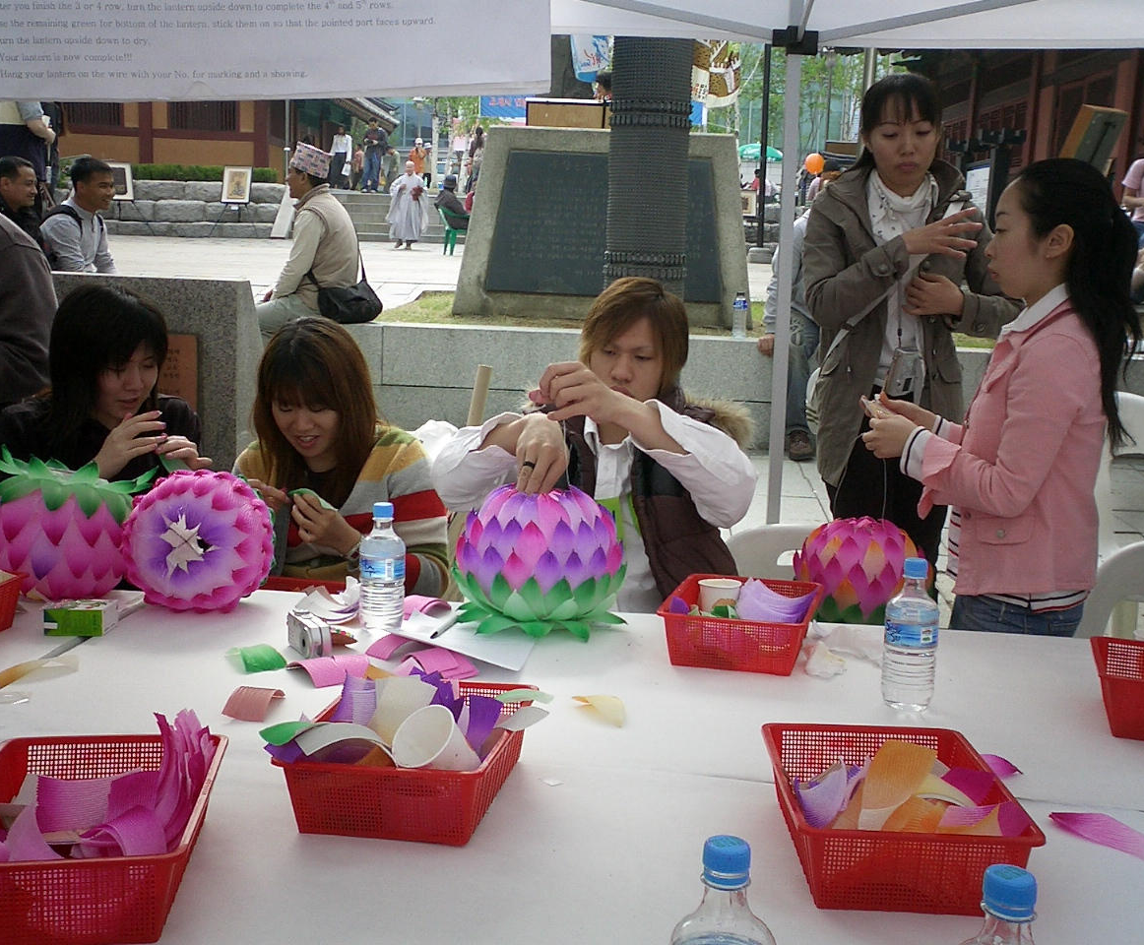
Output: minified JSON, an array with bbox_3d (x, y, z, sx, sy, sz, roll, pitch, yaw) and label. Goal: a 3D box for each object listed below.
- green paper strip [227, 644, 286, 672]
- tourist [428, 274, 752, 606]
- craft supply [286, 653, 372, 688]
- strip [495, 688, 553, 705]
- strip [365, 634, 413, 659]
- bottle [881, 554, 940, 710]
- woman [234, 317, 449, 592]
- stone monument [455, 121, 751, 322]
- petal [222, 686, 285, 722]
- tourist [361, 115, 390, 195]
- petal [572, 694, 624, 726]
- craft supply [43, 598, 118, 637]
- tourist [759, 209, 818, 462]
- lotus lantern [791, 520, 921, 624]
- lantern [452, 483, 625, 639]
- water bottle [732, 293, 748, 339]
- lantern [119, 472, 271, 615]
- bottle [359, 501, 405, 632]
[{"bbox_3d":[-0.432,0.250,1.841,0.062,0.024,0.088,-3,9,-30],"label":"green paper strip"},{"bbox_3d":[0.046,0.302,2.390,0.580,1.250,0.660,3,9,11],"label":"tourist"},{"bbox_3d":[-0.347,0.282,1.925,0.100,0.025,0.100,-2,8,-25],"label":"craft supply"},{"bbox_3d":[-0.056,0.259,1.555,0.078,0.020,0.045,2,7,5],"label":"strip"},{"bbox_3d":[-0.265,0.262,2.045,0.050,0.025,0.090,7,9,39],"label":"strip"},{"bbox_3d":[0.436,0.205,1.731,0.069,0.195,0.069,1,8,0],"label":"bottle"},{"bbox_3d":[-0.435,0.300,2.580,0.460,1.170,0.720,2,9,3],"label":"woman"},{"bbox_3d":[0.170,-1.300,7.100,1.520,1.020,0.550,2,9,0],"label":"stone monument"},{"bbox_3d":[-0.390,0.276,1.655,0.065,0.023,0.094,2,8,3],"label":"petal"},{"bbox_3d":[-4.418,-7.071,30.000,0.560,1.720,0.420,3,9,11],"label":"tourist"},{"bbox_3d":[0.034,0.292,1.673,0.066,0.021,0.070,1,8,0],"label":"petal"},{"bbox_3d":[-0.725,0.214,1.996,0.083,0.040,0.068,1,8,0],"label":"craft supply"},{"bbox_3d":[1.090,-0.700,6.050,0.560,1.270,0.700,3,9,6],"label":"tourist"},{"bbox_3d":[0.512,0.179,2.420,0.223,0.205,0.223,1,8,0],"label":"lotus lantern"},{"bbox_3d":[-0.050,0.137,2.270,0.285,0.225,0.285,1,7,0],"label":"lantern"},{"bbox_3d":[0.760,-0.711,6.100,0.066,0.210,0.066,2,8,0],"label":"water bottle"},{"bbox_3d":[-0.586,0.107,2.116,0.232,0.232,0.205,2,0,-4],"label":"lantern"},{"bbox_3d":[-0.286,0.140,2.045,0.069,0.195,0.069,1,8,0],"label":"bottle"}]

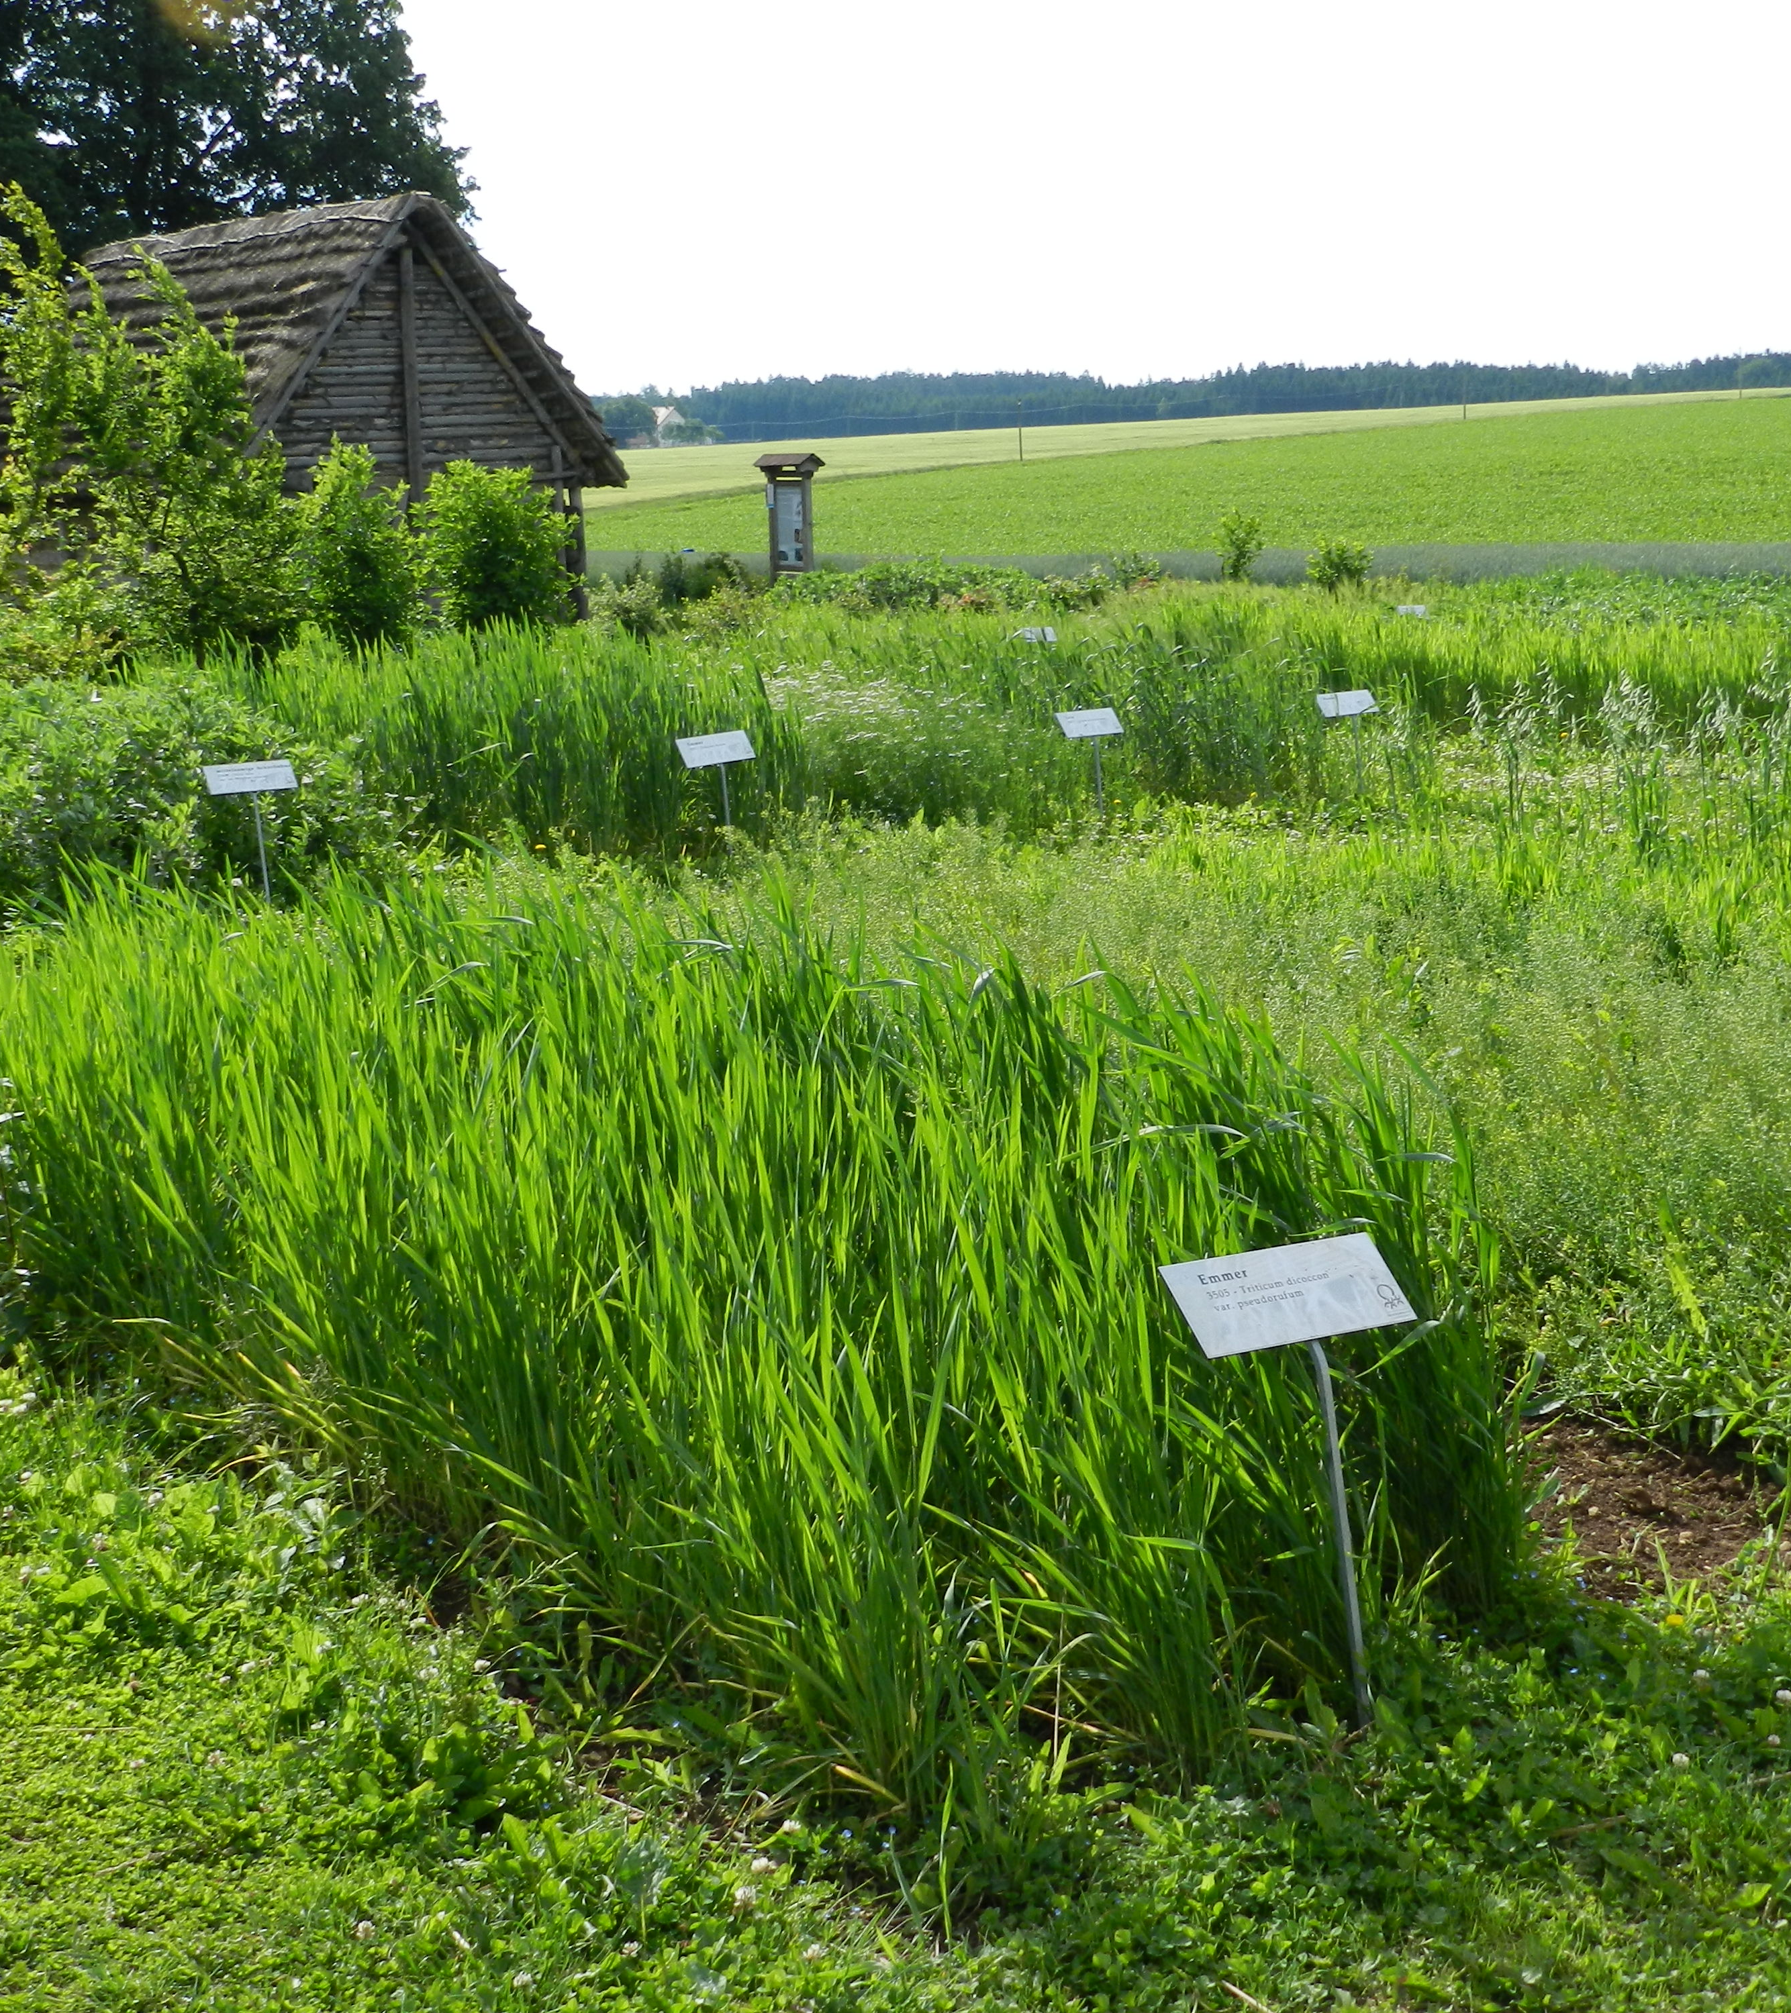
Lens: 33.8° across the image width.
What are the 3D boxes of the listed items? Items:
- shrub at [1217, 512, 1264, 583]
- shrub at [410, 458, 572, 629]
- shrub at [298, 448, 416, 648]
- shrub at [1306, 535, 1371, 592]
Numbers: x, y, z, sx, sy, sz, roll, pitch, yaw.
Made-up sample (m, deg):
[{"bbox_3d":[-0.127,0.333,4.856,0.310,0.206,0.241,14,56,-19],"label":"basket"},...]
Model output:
[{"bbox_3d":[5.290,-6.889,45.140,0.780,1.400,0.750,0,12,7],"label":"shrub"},{"bbox_3d":[-4.167,-4.733,30.995,1.680,1.950,1.600,-3,12,-7],"label":"shrub"},{"bbox_3d":[-5.326,-4.571,29.510,1.220,2.100,1.200,-4,12,-10],"label":"shrub"},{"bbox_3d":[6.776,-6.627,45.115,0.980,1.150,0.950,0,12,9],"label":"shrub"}]

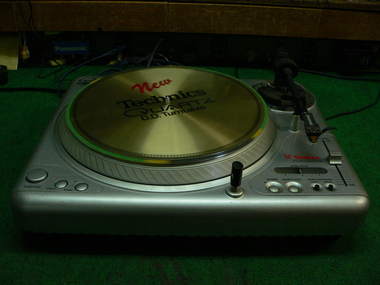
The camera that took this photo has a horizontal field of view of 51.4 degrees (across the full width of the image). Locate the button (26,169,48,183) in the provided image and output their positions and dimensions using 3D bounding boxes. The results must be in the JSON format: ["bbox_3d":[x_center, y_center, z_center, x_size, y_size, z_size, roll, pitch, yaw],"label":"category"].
[{"bbox_3d":[-0.194,0.042,0.501,0.025,0.005,0.025,1,34,-1],"label":"button"}]

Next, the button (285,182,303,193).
[{"bbox_3d":[0.131,0.057,0.498,0.021,0.005,0.021,1,34,-1],"label":"button"}]

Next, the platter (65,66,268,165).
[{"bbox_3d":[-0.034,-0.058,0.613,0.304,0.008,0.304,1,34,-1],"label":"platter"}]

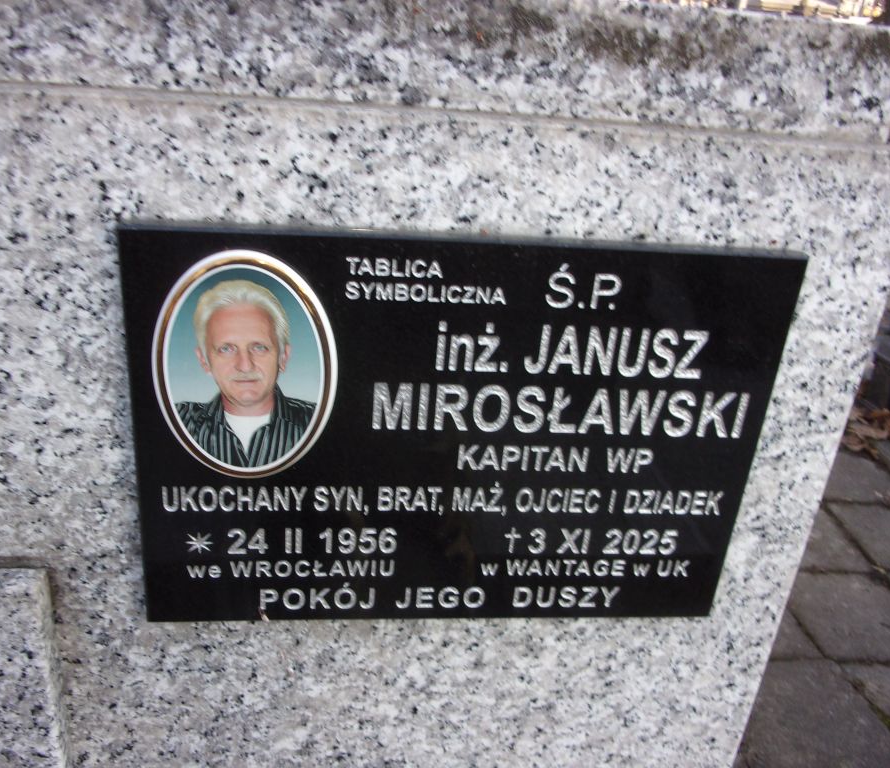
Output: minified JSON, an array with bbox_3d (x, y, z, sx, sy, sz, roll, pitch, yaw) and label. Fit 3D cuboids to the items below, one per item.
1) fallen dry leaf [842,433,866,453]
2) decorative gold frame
[{"bbox_3d":[1.450,0.209,2.941,0.080,0.035,0.085,2,25,-8],"label":"fallen dry leaf"},{"bbox_3d":[-0.118,-0.007,0.491,0.109,0.149,0.010,1,25,-8],"label":"decorative gold frame"}]

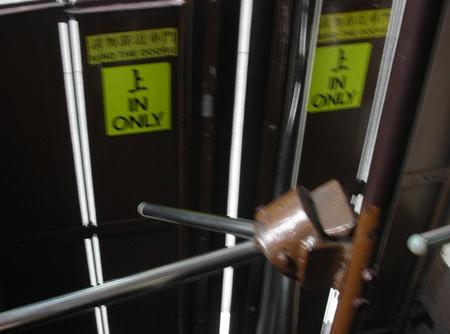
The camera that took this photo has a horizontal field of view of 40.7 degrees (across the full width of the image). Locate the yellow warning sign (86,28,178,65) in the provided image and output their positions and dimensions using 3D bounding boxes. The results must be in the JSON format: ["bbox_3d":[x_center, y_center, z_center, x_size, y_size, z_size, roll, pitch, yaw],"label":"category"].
[{"bbox_3d":[-0.172,-0.228,1.147,0.171,0.058,0.006,-8,37,-15],"label":"yellow warning sign"}]

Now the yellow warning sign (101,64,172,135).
[{"bbox_3d":[-0.173,-0.134,1.217,0.133,0.154,0.006,-8,37,-15],"label":"yellow warning sign"}]

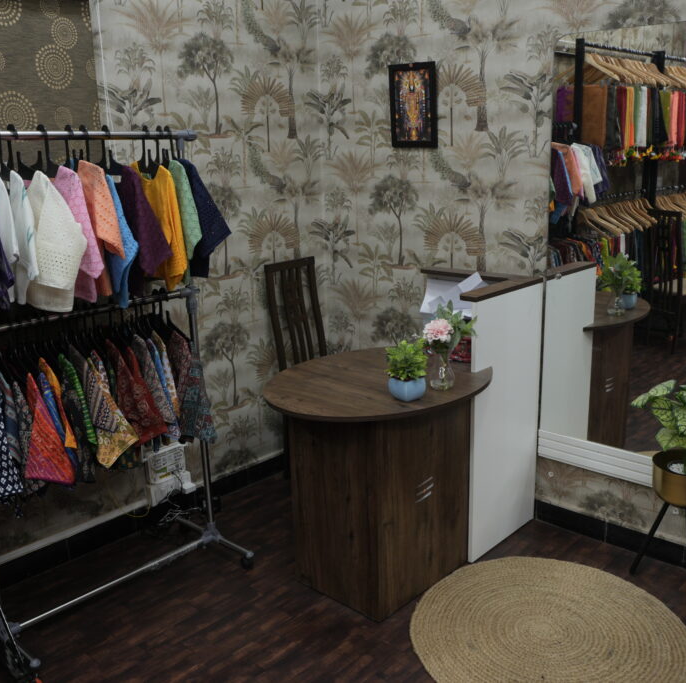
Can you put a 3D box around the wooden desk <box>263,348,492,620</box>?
[{"bbox_3d":[0.172,0.472,2.816,0.700,0.756,0.992,11,18,42],"label":"wooden desk"}]

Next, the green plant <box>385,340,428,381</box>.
[{"bbox_3d":[0.206,0.067,2.426,0.140,0.135,0.135,0,14,5],"label":"green plant"}]

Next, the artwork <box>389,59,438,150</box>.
[{"bbox_3d":[0.296,-1.017,3.197,0.253,0.350,0.022,11,18,42],"label":"artwork"}]

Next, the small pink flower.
[{"bbox_3d":[0.318,-0.033,2.462,0.100,0.085,0.095,0,14,7],"label":"small pink flower"}]

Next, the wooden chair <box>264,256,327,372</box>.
[{"bbox_3d":[-0.056,0.160,3.492,0.510,1.060,0.410,11,18,42],"label":"wooden chair"}]

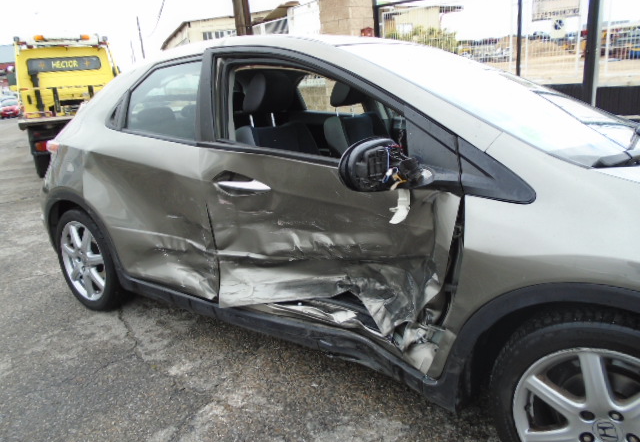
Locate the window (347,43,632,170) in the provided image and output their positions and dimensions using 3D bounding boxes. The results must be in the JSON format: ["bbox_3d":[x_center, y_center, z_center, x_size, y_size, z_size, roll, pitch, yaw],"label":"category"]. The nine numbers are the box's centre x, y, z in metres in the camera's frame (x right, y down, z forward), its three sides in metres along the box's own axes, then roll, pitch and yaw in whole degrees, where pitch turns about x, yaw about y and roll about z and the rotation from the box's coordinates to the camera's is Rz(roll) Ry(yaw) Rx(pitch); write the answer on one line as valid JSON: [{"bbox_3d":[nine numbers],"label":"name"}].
[{"bbox_3d":[0.762,-0.584,1.965,1.000,0.140,1.380,33,33,24],"label":"window"}]

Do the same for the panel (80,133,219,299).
[{"bbox_3d":[-0.853,-0.050,2.312,0.980,0.700,0.150,9,21,35],"label":"panel"}]

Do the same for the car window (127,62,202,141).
[{"bbox_3d":[-0.726,-0.556,2.226,0.540,0.360,0.060,6,-3,35],"label":"car window"}]

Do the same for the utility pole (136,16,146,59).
[{"bbox_3d":[-16.540,-14.848,45.643,0.190,8.500,0.190,-10,17,-17],"label":"utility pole"}]

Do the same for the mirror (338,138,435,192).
[{"bbox_3d":[0.186,-0.157,1.334,0.255,0.145,0.130,-3,17,4],"label":"mirror"}]

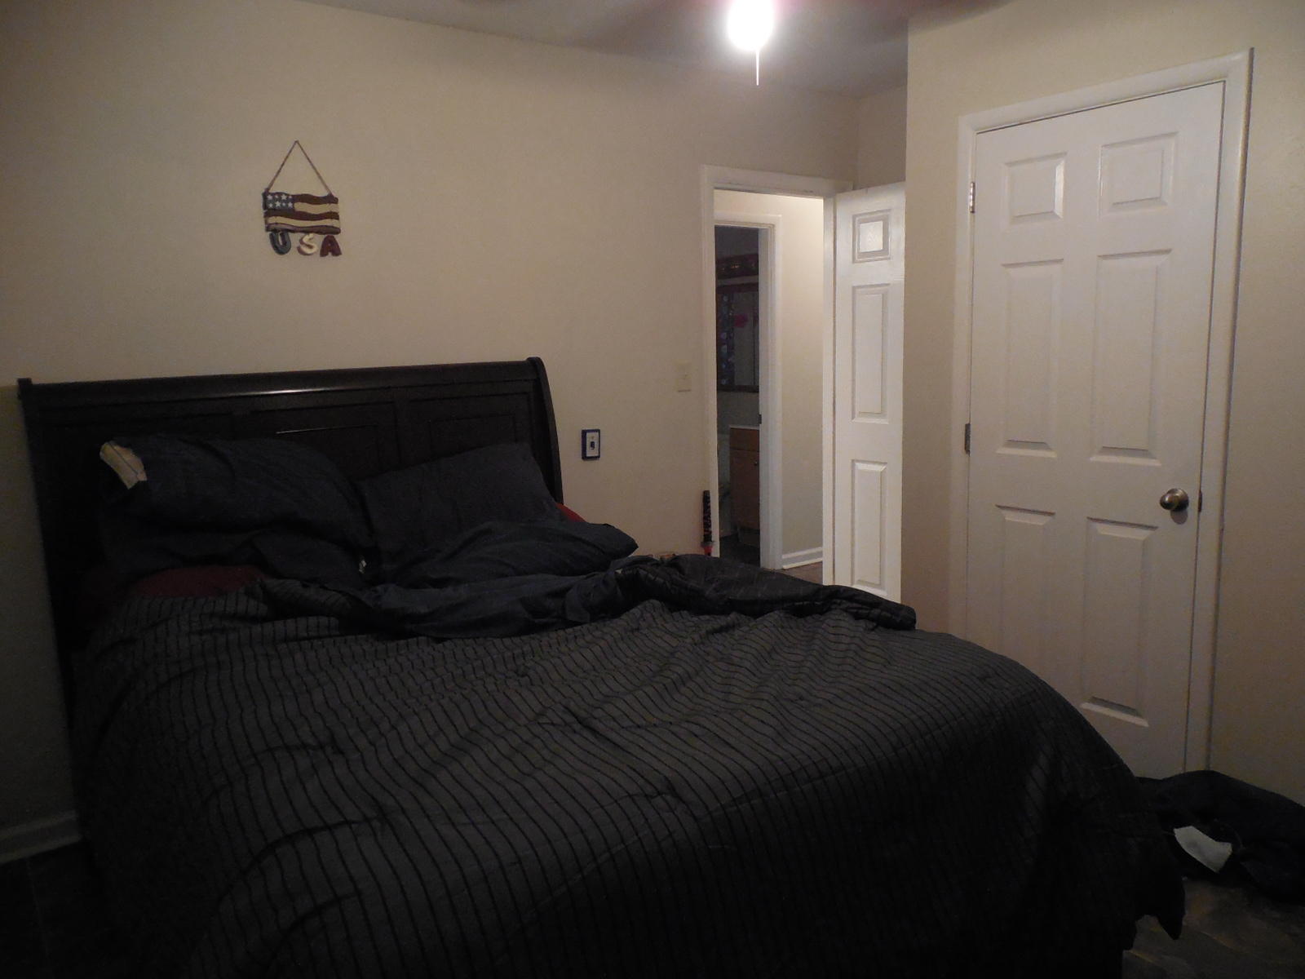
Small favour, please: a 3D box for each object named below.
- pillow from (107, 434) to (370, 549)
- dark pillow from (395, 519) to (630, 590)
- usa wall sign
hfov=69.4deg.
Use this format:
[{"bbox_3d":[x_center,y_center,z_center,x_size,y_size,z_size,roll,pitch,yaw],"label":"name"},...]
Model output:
[{"bbox_3d":[-1.097,-0.009,2.523,0.620,0.170,0.450,-9,33,-36],"label":"pillow"},{"bbox_3d":[-0.360,0.162,2.573,0.620,0.140,0.430,-9,11,-36],"label":"dark pillow"},{"bbox_3d":[-1.097,-0.903,2.938,0.230,0.350,0.020,-9,11,-36],"label":"usa wall sign"}]

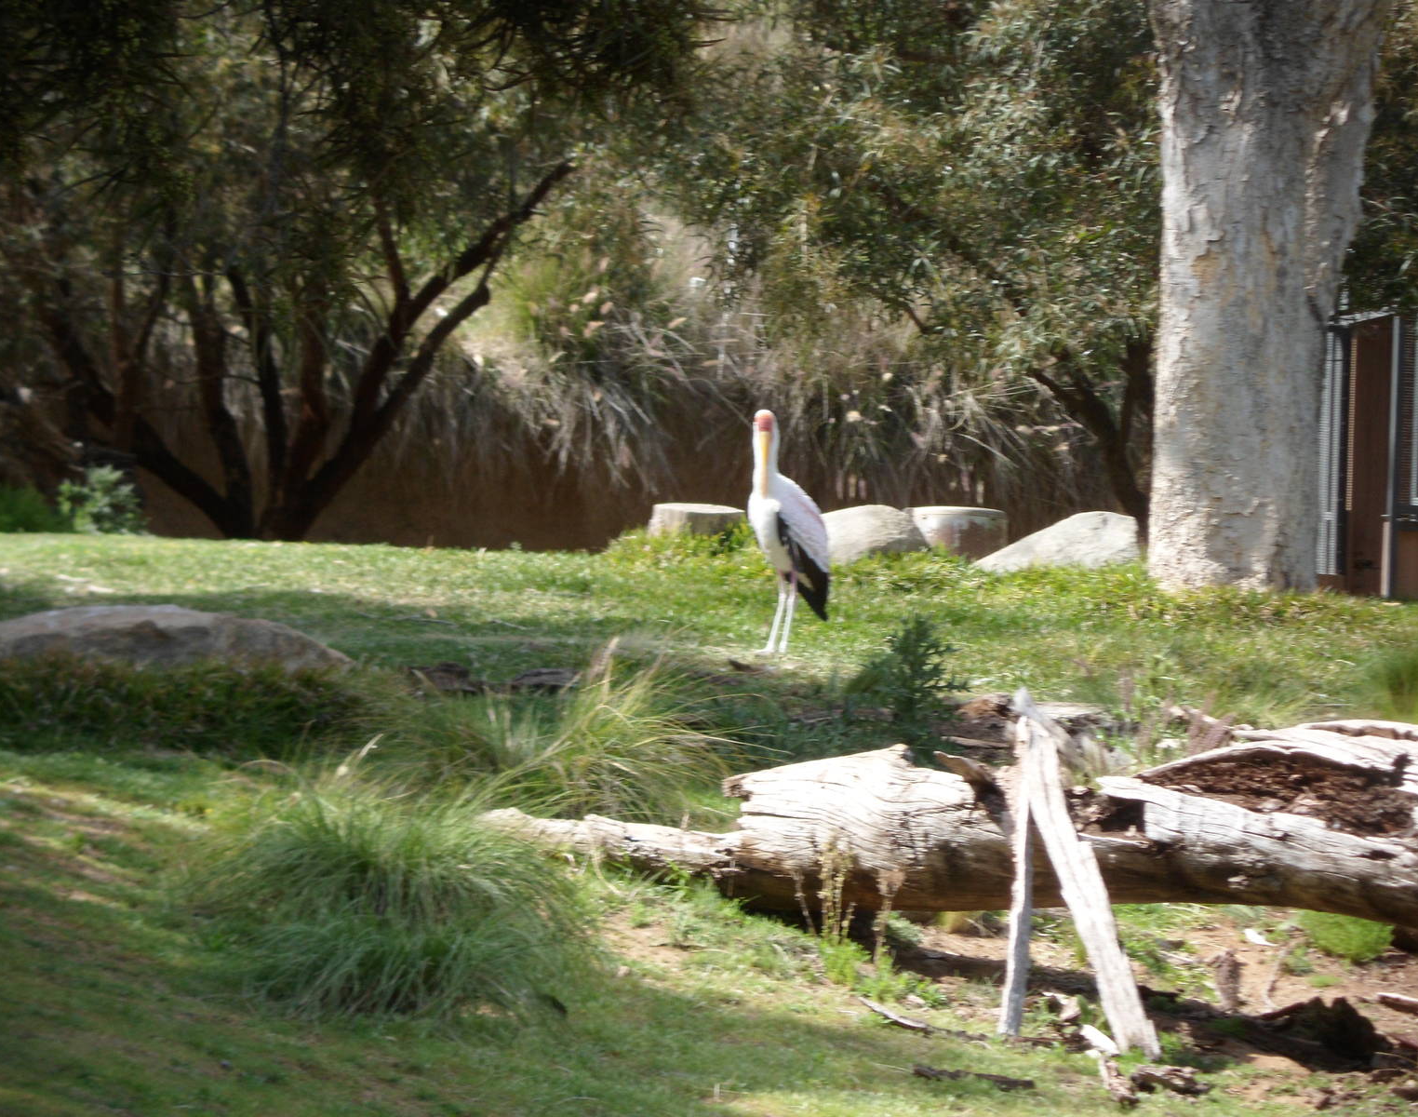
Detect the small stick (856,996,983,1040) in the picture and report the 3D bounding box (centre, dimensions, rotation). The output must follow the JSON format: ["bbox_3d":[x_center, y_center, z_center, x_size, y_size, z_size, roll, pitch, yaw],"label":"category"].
[{"bbox_3d":[0.640,1.390,35.150,0.494,0.045,0.060,15,10,37],"label":"small stick"}]

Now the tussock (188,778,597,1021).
[{"bbox_3d":[-0.977,1.045,35.800,1.250,0.720,1.050,2,3,0],"label":"tussock"}]

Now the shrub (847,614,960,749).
[{"bbox_3d":[0.726,0.454,43.000,0.430,0.480,0.420,2,3,0],"label":"shrub"}]

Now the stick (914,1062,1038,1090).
[{"bbox_3d":[0.776,1.519,34.000,0.407,0.045,0.060,6,4,29],"label":"stick"}]

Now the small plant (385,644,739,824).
[{"bbox_3d":[-0.507,0.611,40.000,1.200,0.600,0.950,2,3,0],"label":"small plant"}]

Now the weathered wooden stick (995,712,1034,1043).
[{"bbox_3d":[0.936,0.965,35.200,0.100,1.023,0.090,3,-23,0],"label":"weathered wooden stick"}]

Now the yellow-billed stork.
[{"bbox_3d":[0.314,-0.103,45.800,0.260,0.960,0.450,4,3,25],"label":"yellow-billed stork"}]

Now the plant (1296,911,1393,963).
[{"bbox_3d":[2.042,1.197,37.300,0.330,0.220,0.300,2,3,0],"label":"plant"}]

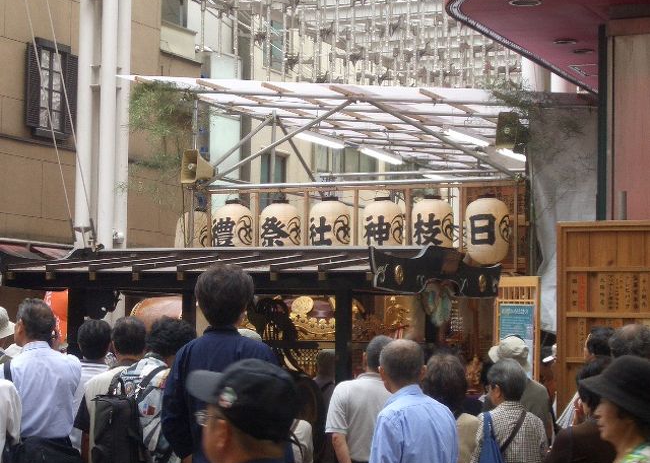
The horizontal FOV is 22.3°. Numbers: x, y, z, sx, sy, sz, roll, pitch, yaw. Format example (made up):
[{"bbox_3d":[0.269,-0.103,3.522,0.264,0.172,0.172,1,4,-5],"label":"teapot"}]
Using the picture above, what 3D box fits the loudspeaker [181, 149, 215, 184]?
[{"bbox_3d":[-1.261,-0.635,16.600,0.290,0.335,0.250,10,-8,-36],"label":"loudspeaker"}]

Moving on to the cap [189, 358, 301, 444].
[{"bbox_3d":[-0.174,0.339,3.729,0.280,0.130,0.173,31,18,28],"label":"cap"}]

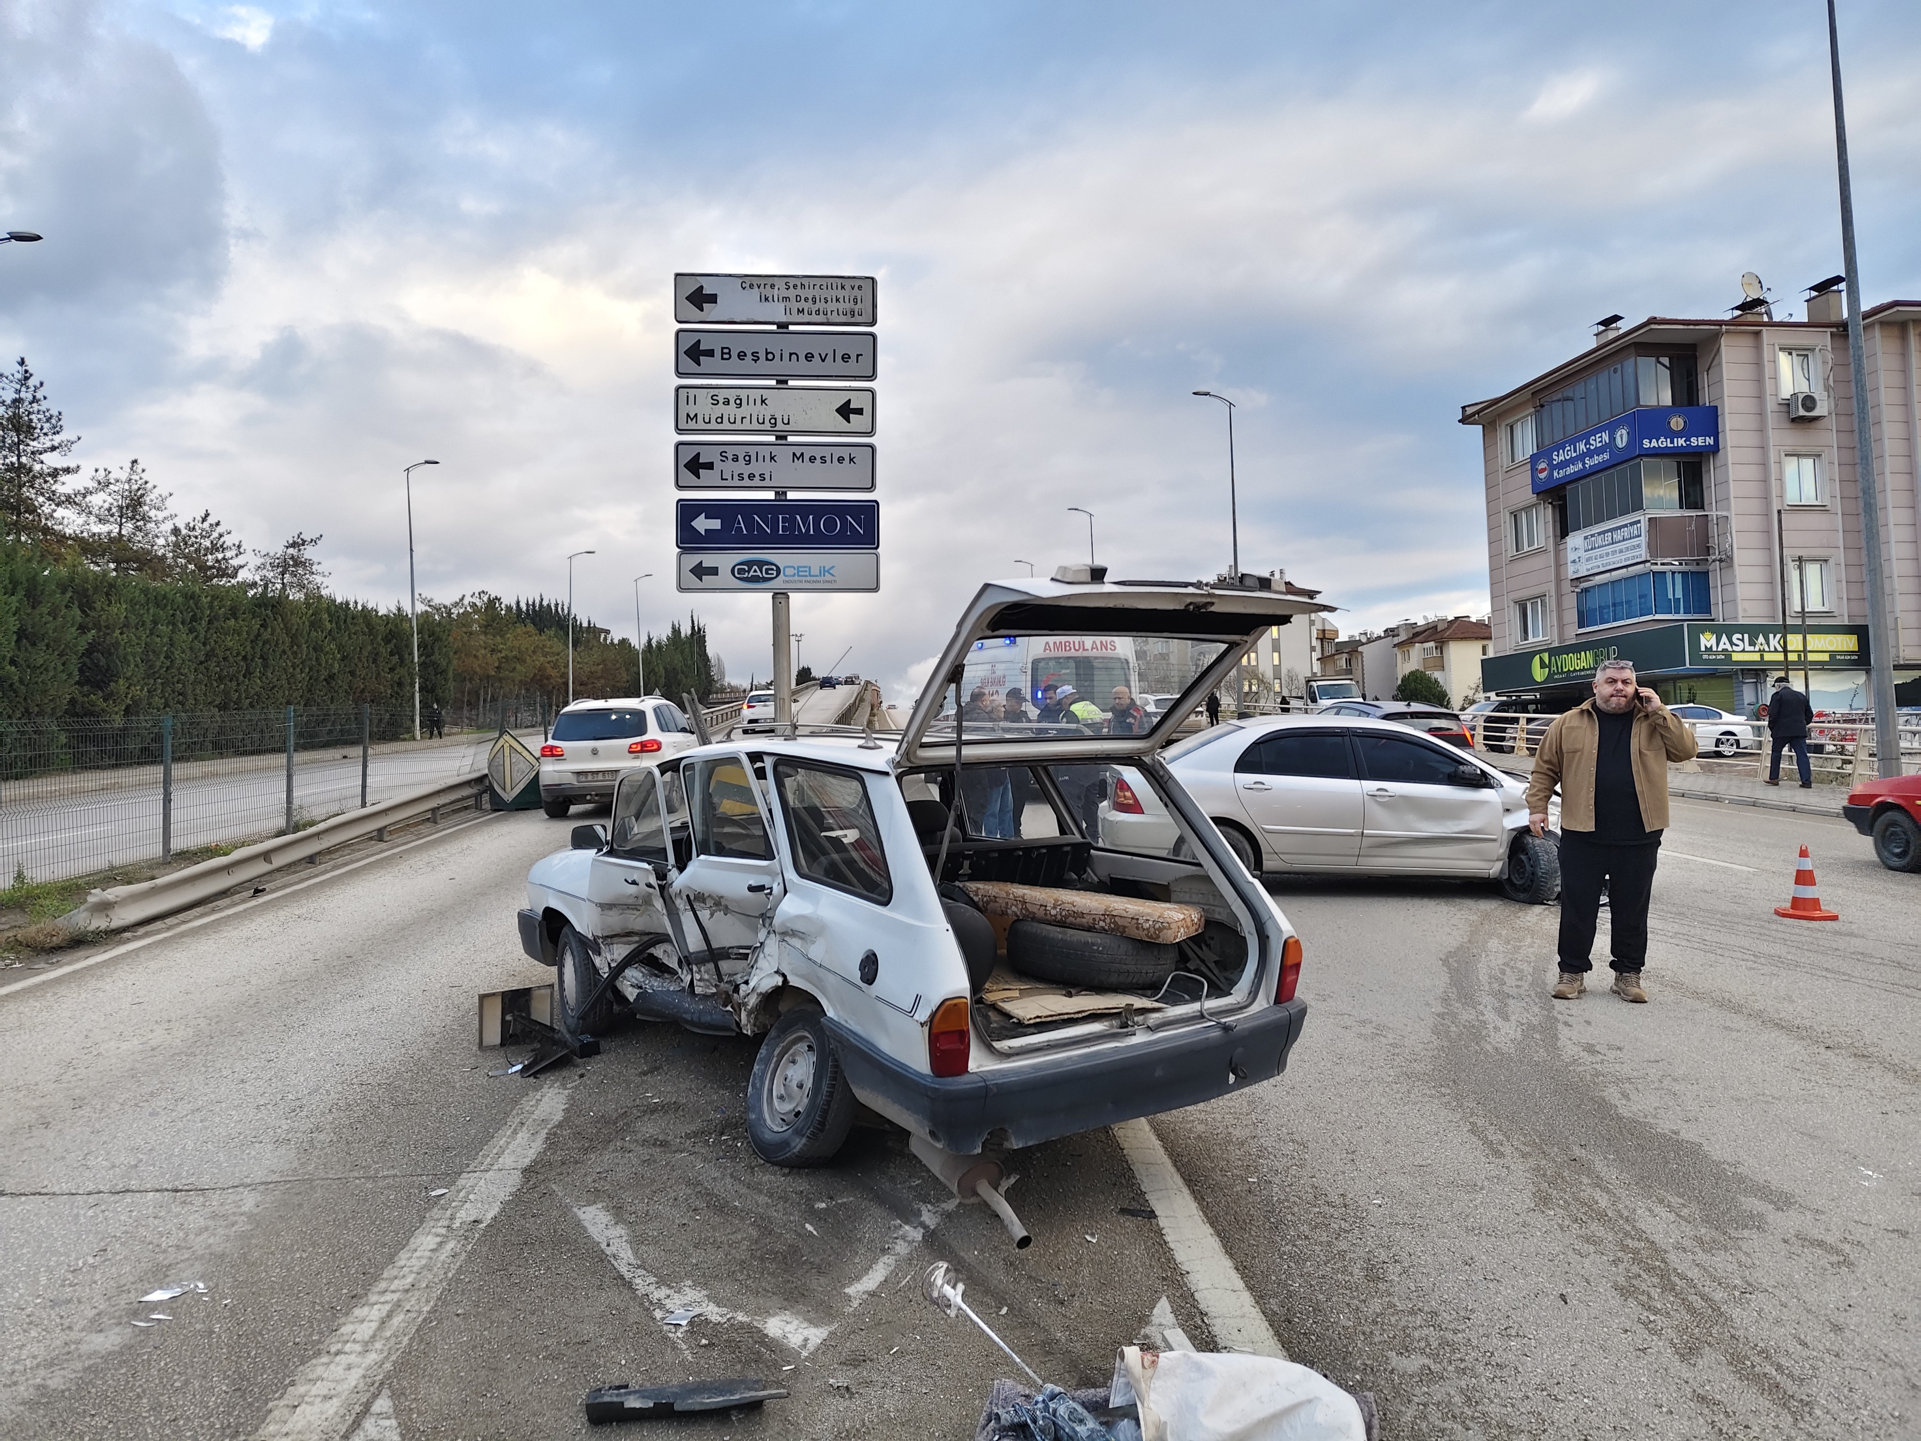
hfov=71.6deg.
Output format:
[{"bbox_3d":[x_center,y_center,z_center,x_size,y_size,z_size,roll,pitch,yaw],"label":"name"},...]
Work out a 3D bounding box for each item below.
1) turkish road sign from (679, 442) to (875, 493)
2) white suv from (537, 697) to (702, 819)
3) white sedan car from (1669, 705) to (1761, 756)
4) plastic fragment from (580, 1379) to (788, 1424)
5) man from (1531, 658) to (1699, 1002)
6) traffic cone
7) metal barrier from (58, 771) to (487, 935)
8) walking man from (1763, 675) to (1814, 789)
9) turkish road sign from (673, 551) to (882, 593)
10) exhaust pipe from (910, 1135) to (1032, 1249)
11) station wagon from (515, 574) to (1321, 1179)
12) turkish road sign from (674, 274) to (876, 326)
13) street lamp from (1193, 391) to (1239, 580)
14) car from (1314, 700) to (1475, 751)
[{"bbox_3d":[-1.447,-1.983,10.400,1.585,0.388,0.040,-1,-2,-3],"label":"turkish road sign"},{"bbox_3d":[-4.998,0.520,19.888,1.810,1.690,4.430,-1,0,-6],"label":"white suv"},{"bbox_3d":[18.950,0.270,36.200,4.600,1.440,1.820,-1,-2,-10],"label":"white sedan car"},{"bbox_3d":[-0.666,1.642,3.217,0.480,0.055,0.100,-2,1,-6],"label":"plastic fragment"},{"bbox_3d":[3.495,0.588,7.254,0.780,1.810,0.420,-2,-2,24],"label":"man"},{"bbox_3d":[6.327,1.194,9.980,0.400,0.520,0.400,-3,-3,38],"label":"traffic cone"},{"bbox_3d":[-7.333,1.259,15.881,0.350,0.560,10.764,-2,1,-3],"label":"metal barrier"},{"bbox_3d":[12.603,0.172,20.300,0.570,1.730,0.500,-1,-2,-9],"label":"walking man"},{"bbox_3d":[-1.711,-1.397,12.500,1.910,0.390,0.050,-1,-2,-6],"label":"turkish road sign"},{"bbox_3d":[0.044,1.433,4.100,0.160,0.180,0.570,0,19,-33],"label":"exhaust pipe"},{"bbox_3d":[-0.538,0.596,6.044,1.680,2.000,4.330,-1,1,-34],"label":"station wagon"},{"bbox_3d":[-1.750,-3.982,12.600,1.920,0.490,0.050,-1,-2,-6],"label":"turkish road sign"},{"bbox_3d":[8.678,-5.183,45.194,1.500,11.800,0.350,-1,-2,-4],"label":"street lamp"},{"bbox_3d":[7.000,0.444,23.100,1.800,1.550,4.300,-2,-1,-9],"label":"car"}]

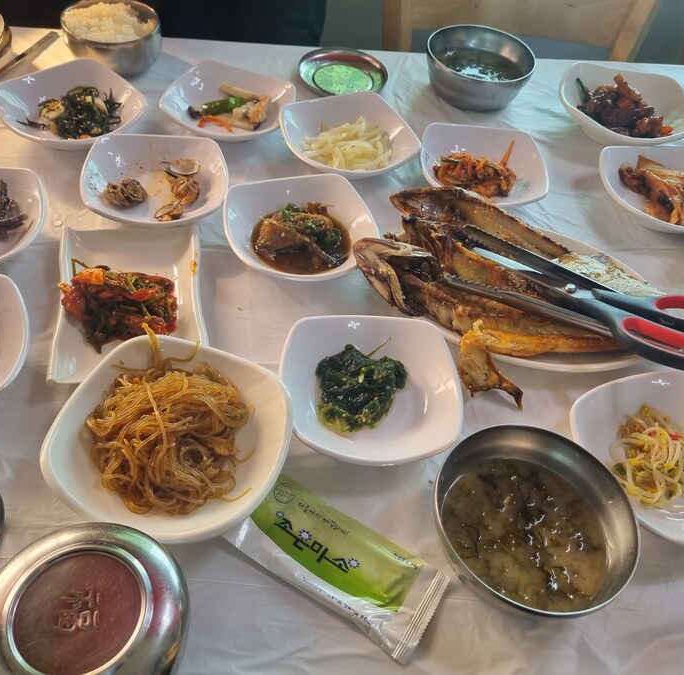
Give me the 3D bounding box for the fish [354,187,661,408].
[{"bbox_3d":[0.139,-0.037,0.581,0.264,0.055,0.208,20,51,9],"label":"fish"}]

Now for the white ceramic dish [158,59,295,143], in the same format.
[{"bbox_3d":[-0.124,-0.245,0.741,0.131,0.033,0.135,20,51,9],"label":"white ceramic dish"}]

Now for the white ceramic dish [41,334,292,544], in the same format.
[{"bbox_3d":[-0.110,0.068,0.451,0.141,0.045,0.141,19,50,8],"label":"white ceramic dish"}]

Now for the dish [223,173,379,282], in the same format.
[{"bbox_3d":[-0.036,-0.093,0.603,0.130,0.038,0.130,-12,53,-18],"label":"dish"}]

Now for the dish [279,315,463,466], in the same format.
[{"bbox_3d":[0.021,0.040,0.498,0.130,0.038,0.130,0,50,-8],"label":"dish"}]

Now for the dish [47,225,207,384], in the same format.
[{"bbox_3d":[-0.173,-0.030,0.560,0.118,0.027,0.170,-5,51,-11],"label":"dish"}]

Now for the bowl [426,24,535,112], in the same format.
[{"bbox_3d":[0.164,-0.320,0.823,0.129,0.058,0.129,9,50,0],"label":"bowl"}]

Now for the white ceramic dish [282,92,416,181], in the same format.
[{"bbox_3d":[0.008,-0.201,0.702,0.130,0.038,0.130,-19,55,-22],"label":"white ceramic dish"}]

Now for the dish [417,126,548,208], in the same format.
[{"bbox_3d":[0.144,-0.169,0.711,0.130,0.035,0.130,4,50,-4],"label":"dish"}]

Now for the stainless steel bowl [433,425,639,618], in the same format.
[{"bbox_3d":[0.120,0.127,0.447,0.127,0.058,0.127,4,50,-4],"label":"stainless steel bowl"}]

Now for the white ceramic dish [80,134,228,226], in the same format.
[{"bbox_3d":[-0.169,-0.138,0.622,0.130,0.038,0.130,-3,50,-11],"label":"white ceramic dish"}]

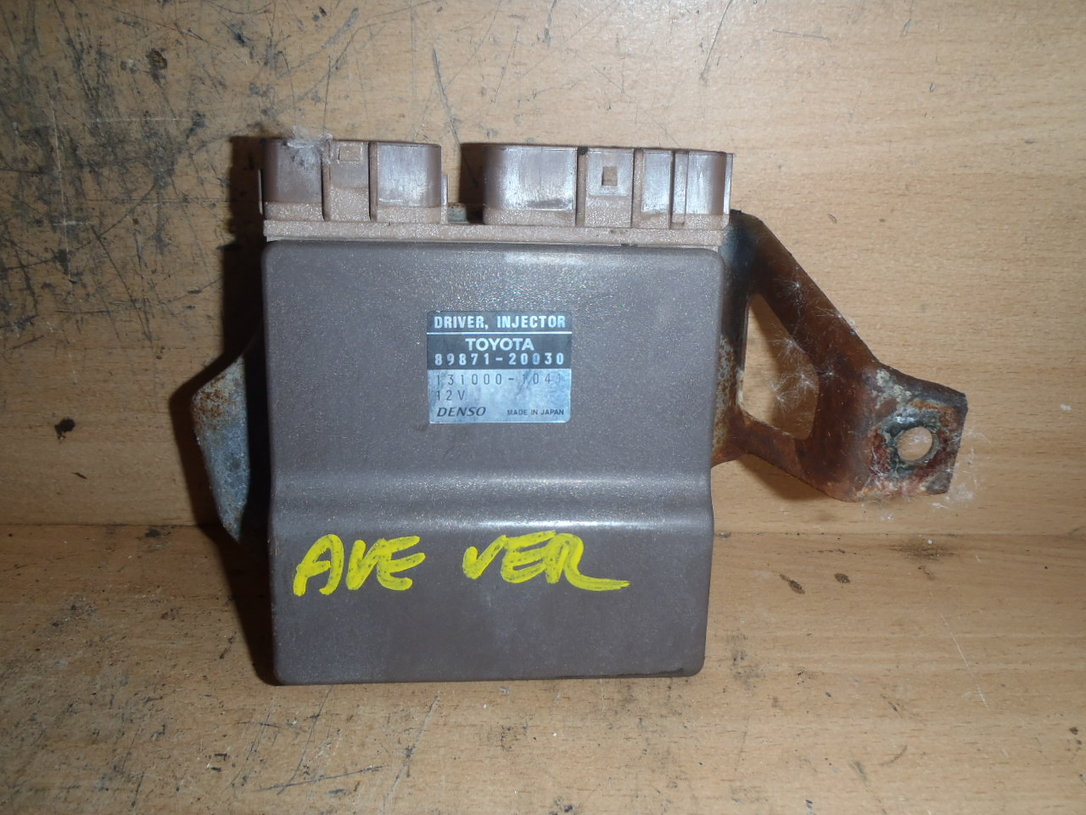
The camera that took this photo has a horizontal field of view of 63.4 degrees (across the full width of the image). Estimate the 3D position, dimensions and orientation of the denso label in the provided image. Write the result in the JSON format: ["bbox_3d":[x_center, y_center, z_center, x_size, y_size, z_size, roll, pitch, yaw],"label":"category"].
[{"bbox_3d":[-0.011,-0.010,0.216,0.035,0.028,0.001,0,11,-5],"label":"denso label"}]

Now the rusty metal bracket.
[{"bbox_3d":[0.080,-0.014,0.237,0.054,0.075,0.041,0,11,-5],"label":"rusty metal bracket"}]

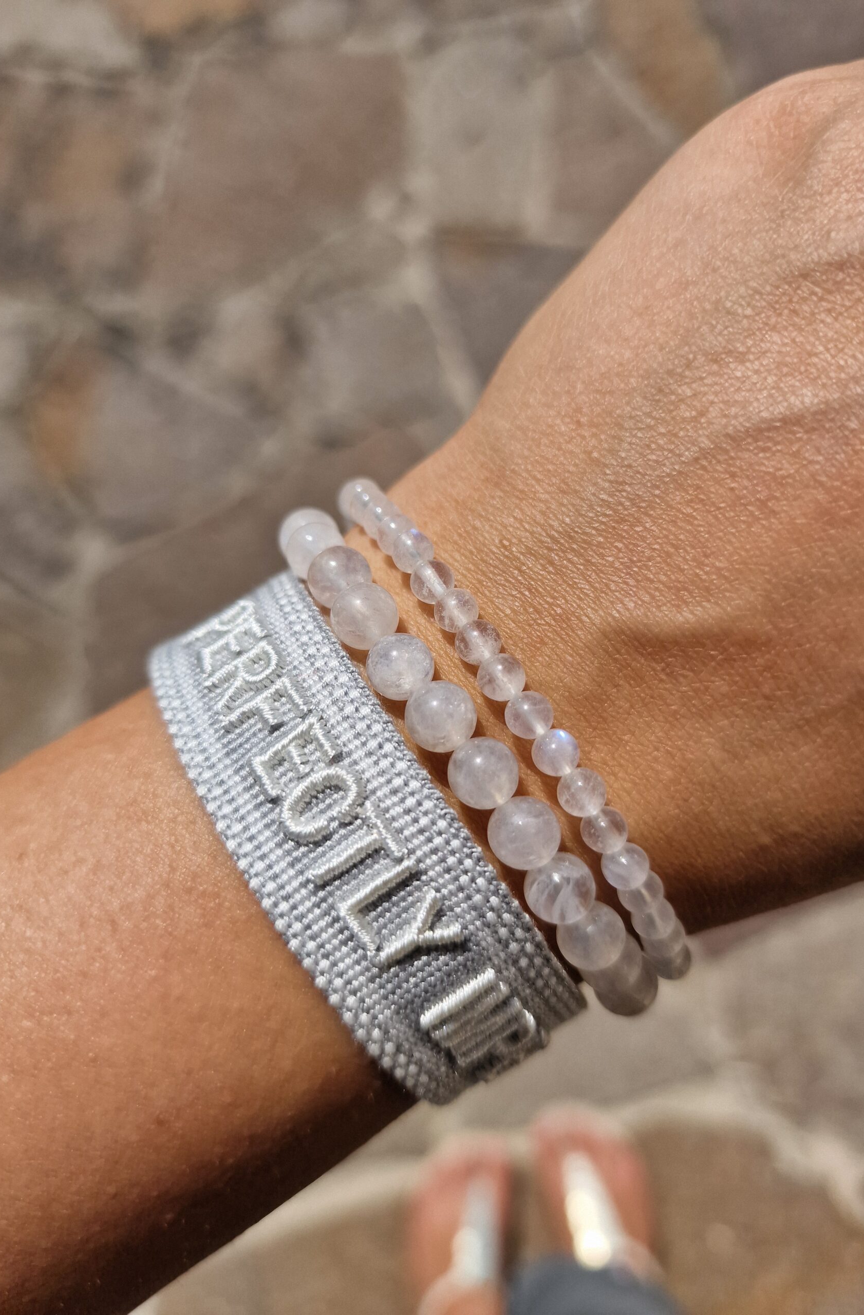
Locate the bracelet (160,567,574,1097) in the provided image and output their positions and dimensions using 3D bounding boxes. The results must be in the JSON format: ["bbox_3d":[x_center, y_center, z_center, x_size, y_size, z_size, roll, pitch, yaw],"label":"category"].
[{"bbox_3d":[-0.008,0.018,0.101,0.018,0.045,0.060,-35,68,-3],"label":"bracelet"}]

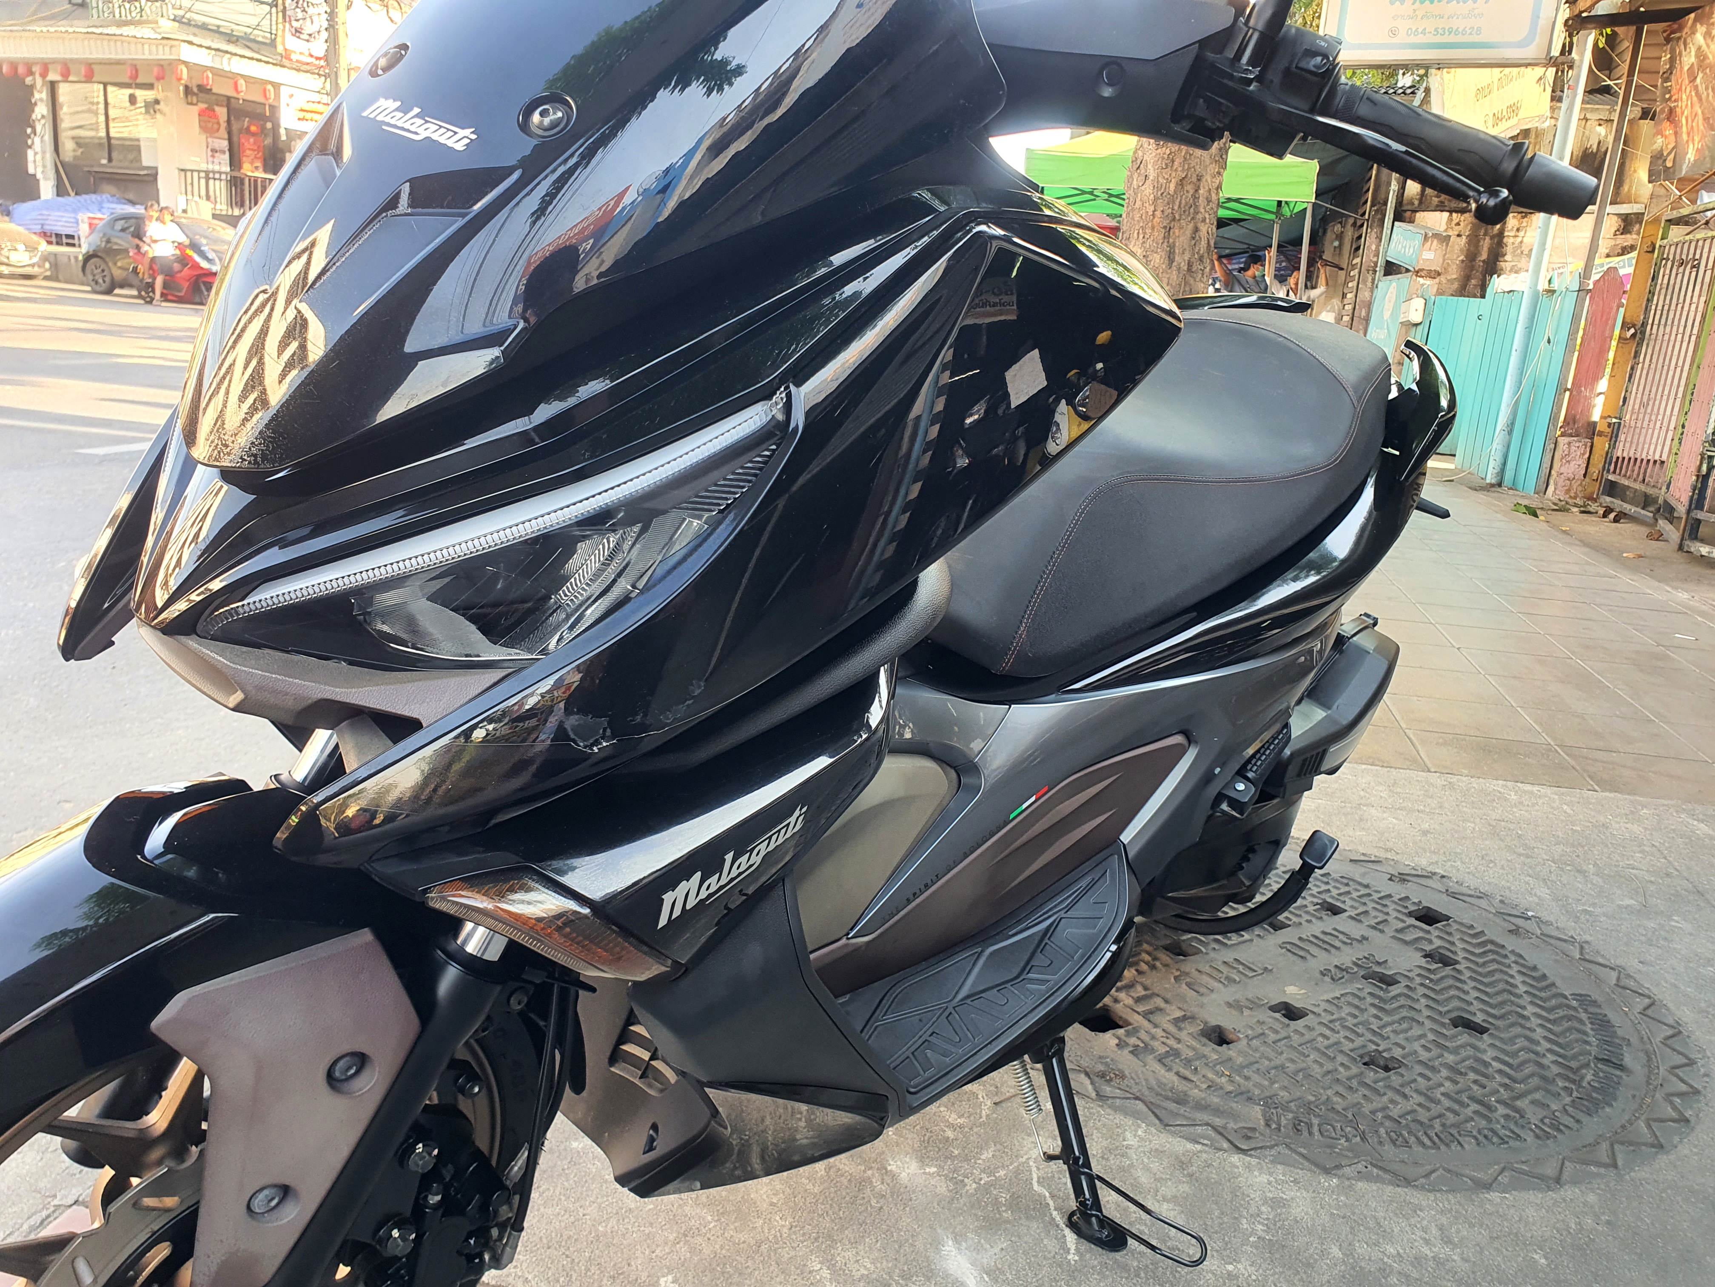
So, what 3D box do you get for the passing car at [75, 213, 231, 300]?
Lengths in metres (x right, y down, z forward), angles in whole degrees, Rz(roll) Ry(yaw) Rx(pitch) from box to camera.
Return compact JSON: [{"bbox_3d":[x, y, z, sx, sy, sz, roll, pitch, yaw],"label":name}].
[{"bbox_3d":[-11.785,-6.875,22.871,4.150,1.510,1.730,9,16,17],"label":"passing car"}]

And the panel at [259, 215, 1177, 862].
[{"bbox_3d":[0.007,-0.103,0.813,0.721,0.278,0.165,-23,43,-37],"label":"panel"}]

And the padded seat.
[{"bbox_3d":[0.301,-0.217,1.438,0.330,0.280,0.820,29,27,31],"label":"padded seat"}]

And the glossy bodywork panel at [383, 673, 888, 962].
[{"bbox_3d":[-0.120,0.100,0.781,0.319,0.216,0.124,-3,28,-34],"label":"glossy bodywork panel"}]

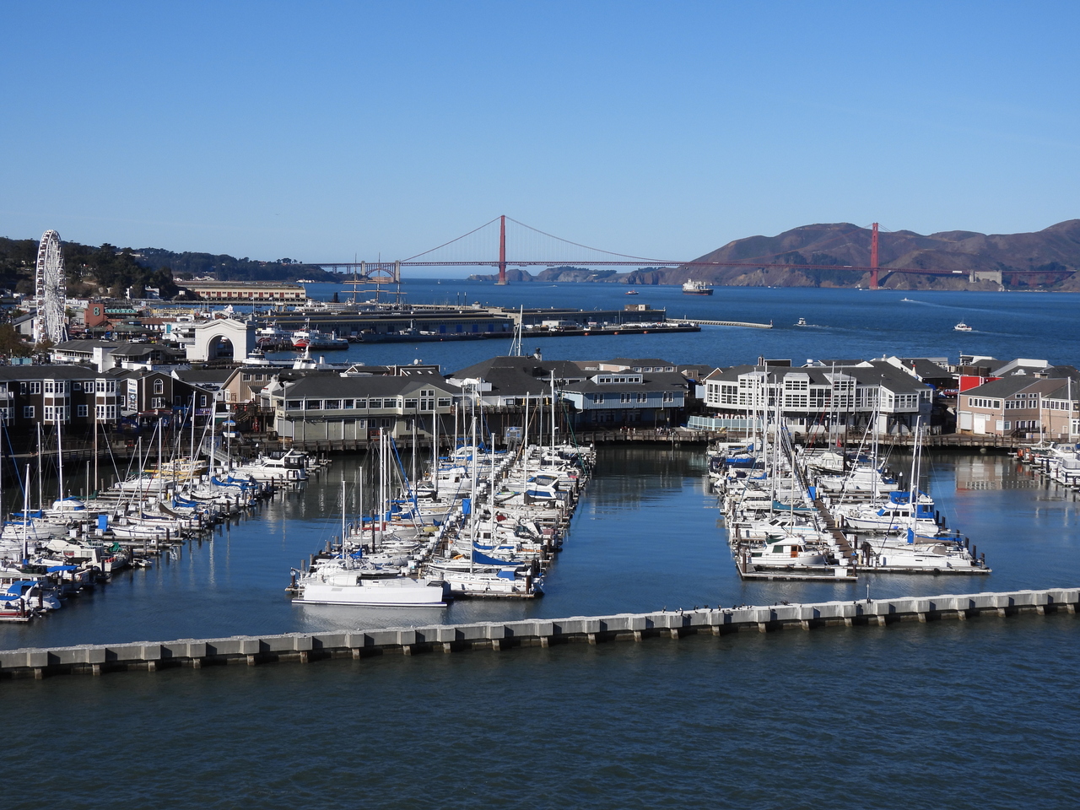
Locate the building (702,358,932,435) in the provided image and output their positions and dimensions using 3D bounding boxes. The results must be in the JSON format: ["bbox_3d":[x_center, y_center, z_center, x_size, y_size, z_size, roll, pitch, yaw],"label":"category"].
[{"bbox_3d":[52.869,-1.231,366.791,43.864,13.981,20.000,1,4,-2],"label":"building"}]

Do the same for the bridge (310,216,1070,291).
[{"bbox_3d":[547.550,-509.872,6287.116,2654.375,227.000,27.400,0,4,-9],"label":"bridge"}]

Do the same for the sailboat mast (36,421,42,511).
[{"bbox_3d":[-62.356,7.908,233.630,0.250,11.533,0.250,0,4,0],"label":"sailboat mast"}]

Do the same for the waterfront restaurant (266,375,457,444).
[{"bbox_3d":[-33.865,0.144,352.831,32.256,10.967,17.000,0,4,-17],"label":"waterfront restaurant"}]

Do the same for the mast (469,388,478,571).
[{"bbox_3d":[-6.777,7.807,188.531,0.280,18.625,0.280,1,4,0],"label":"mast"}]

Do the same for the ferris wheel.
[{"bbox_3d":[-181.544,-43.192,695.396,8.500,45.500,42.000,0,4,-4],"label":"ferris wheel"}]

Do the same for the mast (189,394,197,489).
[{"bbox_3d":[-48.462,5.084,261.661,0.250,13.629,0.250,2,4,0],"label":"mast"}]

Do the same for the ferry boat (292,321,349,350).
[{"bbox_3d":[-92.155,-29.192,788.106,8.000,11.500,27.000,4,5,43],"label":"ferry boat"}]

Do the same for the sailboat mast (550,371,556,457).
[{"bbox_3d":[2.124,2.385,296.355,0.250,15.475,0.250,0,4,0],"label":"sailboat mast"}]

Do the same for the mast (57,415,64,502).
[{"bbox_3d":[-60.052,7.415,234.667,0.250,12.435,0.250,0,4,0],"label":"mast"}]

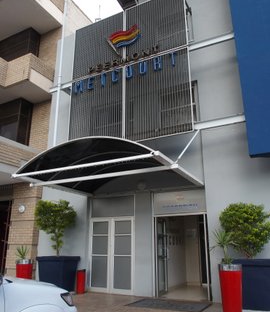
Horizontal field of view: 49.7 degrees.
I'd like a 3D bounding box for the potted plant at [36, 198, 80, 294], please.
[{"bbox_3d":[-2.373,2.756,9.080,1.232,2.759,1.073,-9,-19,25],"label":"potted plant"}]

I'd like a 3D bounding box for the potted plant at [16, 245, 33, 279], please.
[{"bbox_3d":[-2.829,2.987,7.428,0.445,1.328,0.445,-9,-19,25],"label":"potted plant"}]

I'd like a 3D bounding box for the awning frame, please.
[{"bbox_3d":[-0.519,0.402,7.478,3.832,0.700,3.426,-9,-19,25],"label":"awning frame"}]

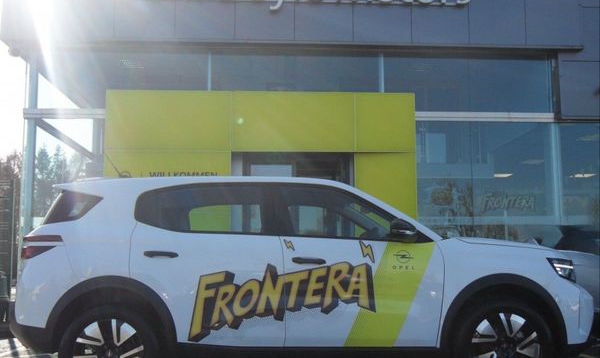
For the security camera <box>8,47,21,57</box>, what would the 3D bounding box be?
[{"bbox_3d":[-4.806,-2.146,8.168,0.150,0.160,0.200,-3,-5,30],"label":"security camera"}]

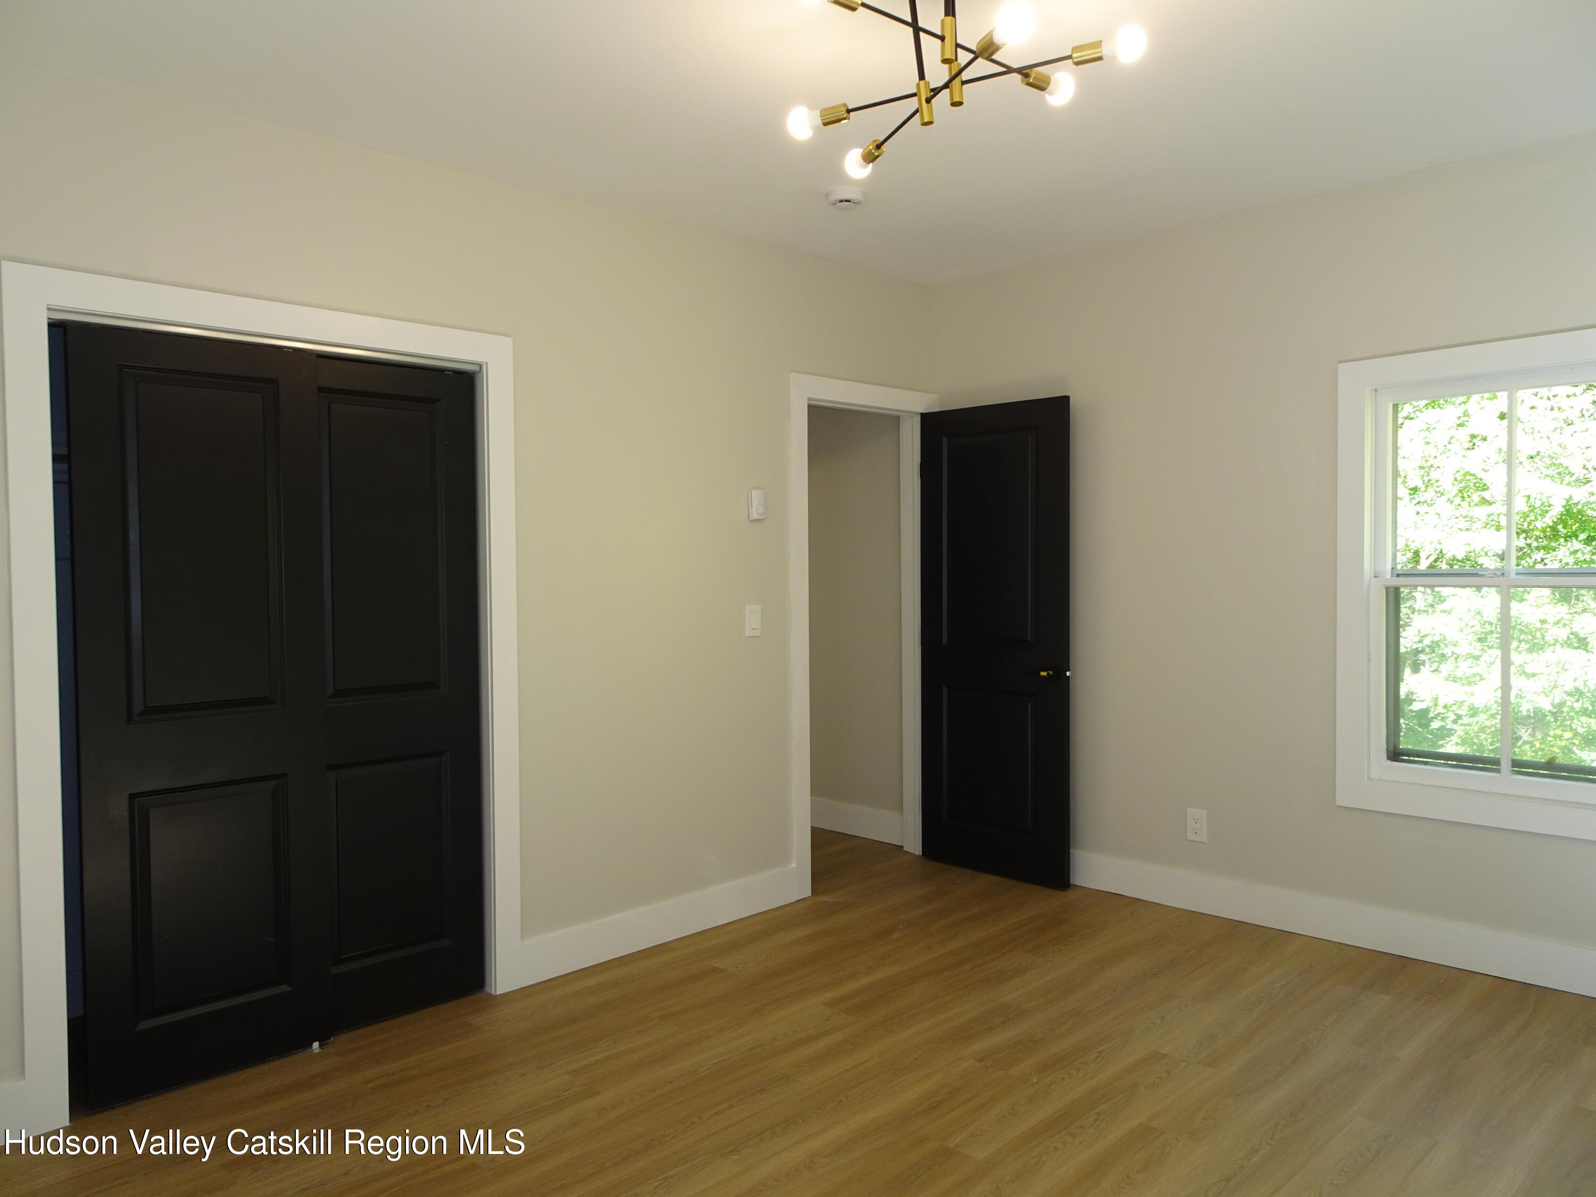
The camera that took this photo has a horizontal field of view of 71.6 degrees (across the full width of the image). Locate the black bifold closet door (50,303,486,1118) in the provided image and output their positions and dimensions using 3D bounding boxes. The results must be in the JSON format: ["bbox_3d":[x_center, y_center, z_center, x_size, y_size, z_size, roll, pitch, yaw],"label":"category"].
[{"bbox_3d":[-1.411,0.274,3.152,1.111,1.980,0.087,-2,2,-45],"label":"black bifold closet door"}]

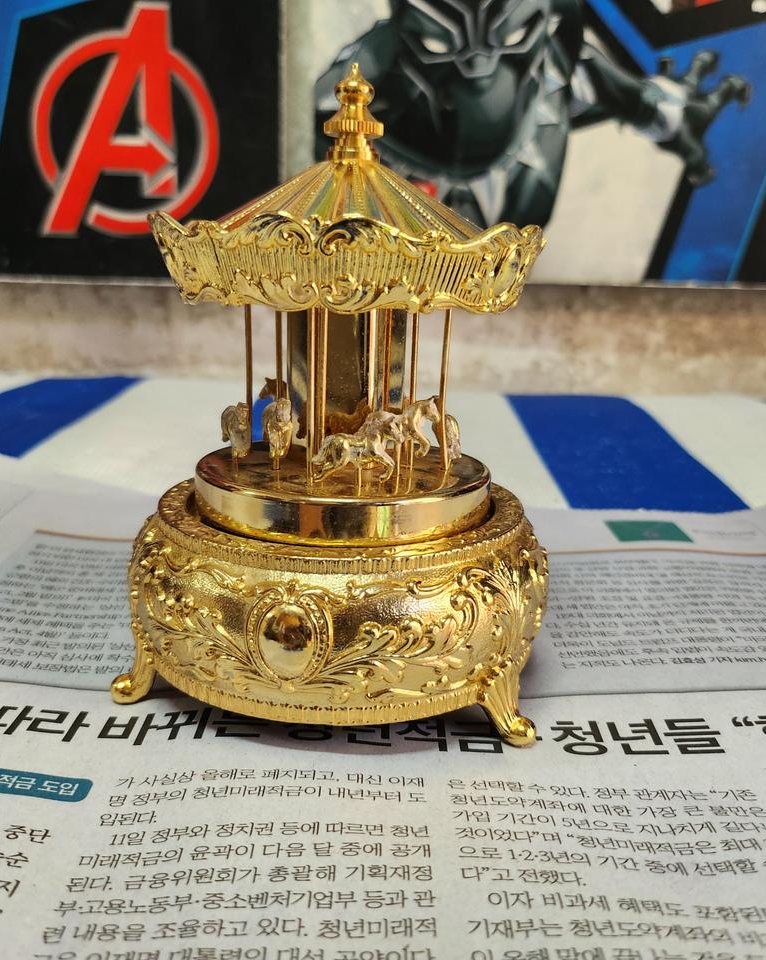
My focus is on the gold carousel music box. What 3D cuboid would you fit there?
[{"bbox_3d":[-0.008,-0.019,0.190,0.088,0.128,0.094,4,14,8],"label":"gold carousel music box"}]

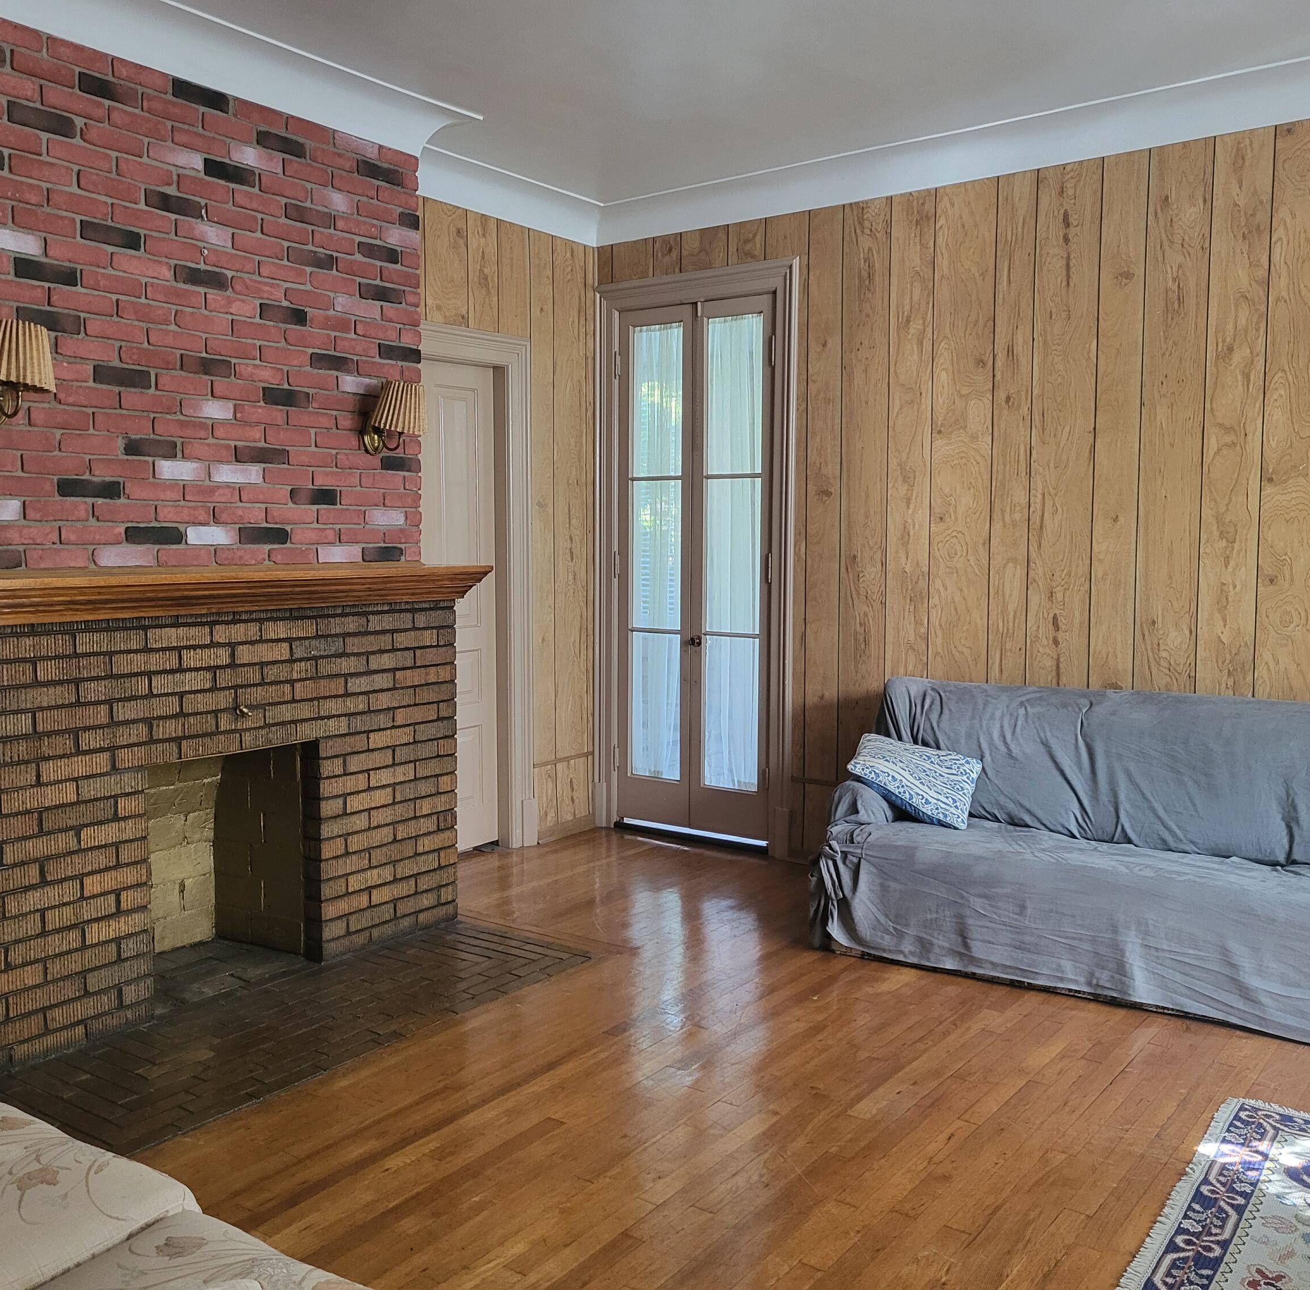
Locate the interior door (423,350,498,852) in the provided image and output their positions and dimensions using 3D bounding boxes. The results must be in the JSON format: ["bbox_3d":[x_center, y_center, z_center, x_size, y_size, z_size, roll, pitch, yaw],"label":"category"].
[{"bbox_3d":[-0.954,-0.143,5.443,0.045,2.125,0.800,3,6,35],"label":"interior door"}]

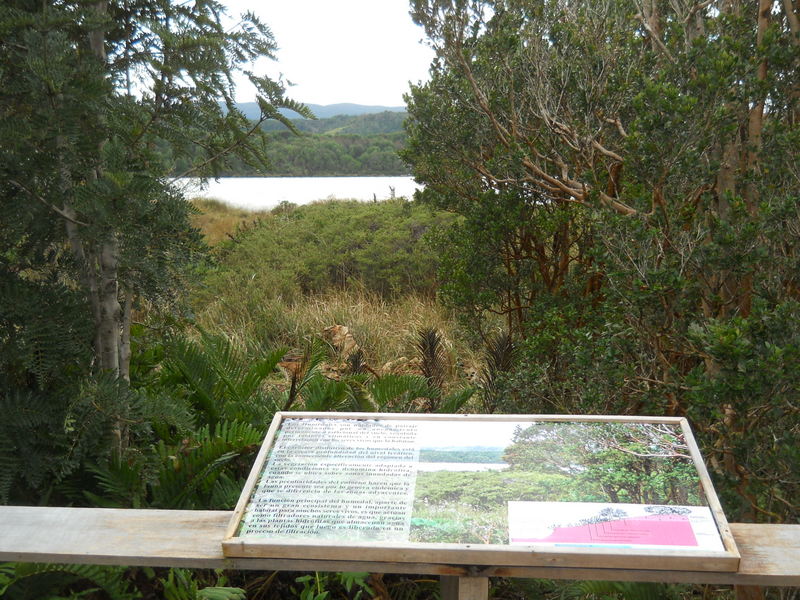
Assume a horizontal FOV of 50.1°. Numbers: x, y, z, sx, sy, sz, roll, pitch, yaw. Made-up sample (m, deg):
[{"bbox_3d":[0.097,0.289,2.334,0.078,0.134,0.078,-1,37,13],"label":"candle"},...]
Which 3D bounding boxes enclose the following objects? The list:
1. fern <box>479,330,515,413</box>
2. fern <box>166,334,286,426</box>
[{"bbox_3d":[0.666,0.514,5.900,0.260,0.620,0.260,0,9,0],"label":"fern"},{"bbox_3d":[-1.032,0.477,5.000,0.720,0.600,0.650,0,9,0],"label":"fern"}]

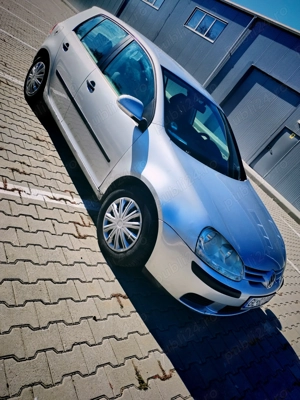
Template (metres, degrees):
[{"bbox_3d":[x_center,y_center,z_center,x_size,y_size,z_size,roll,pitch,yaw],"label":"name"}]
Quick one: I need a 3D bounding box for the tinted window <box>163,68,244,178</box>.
[{"bbox_3d":[0.513,-0.732,3.004,1.360,0.150,0.930,14,59,-48],"label":"tinted window"}]

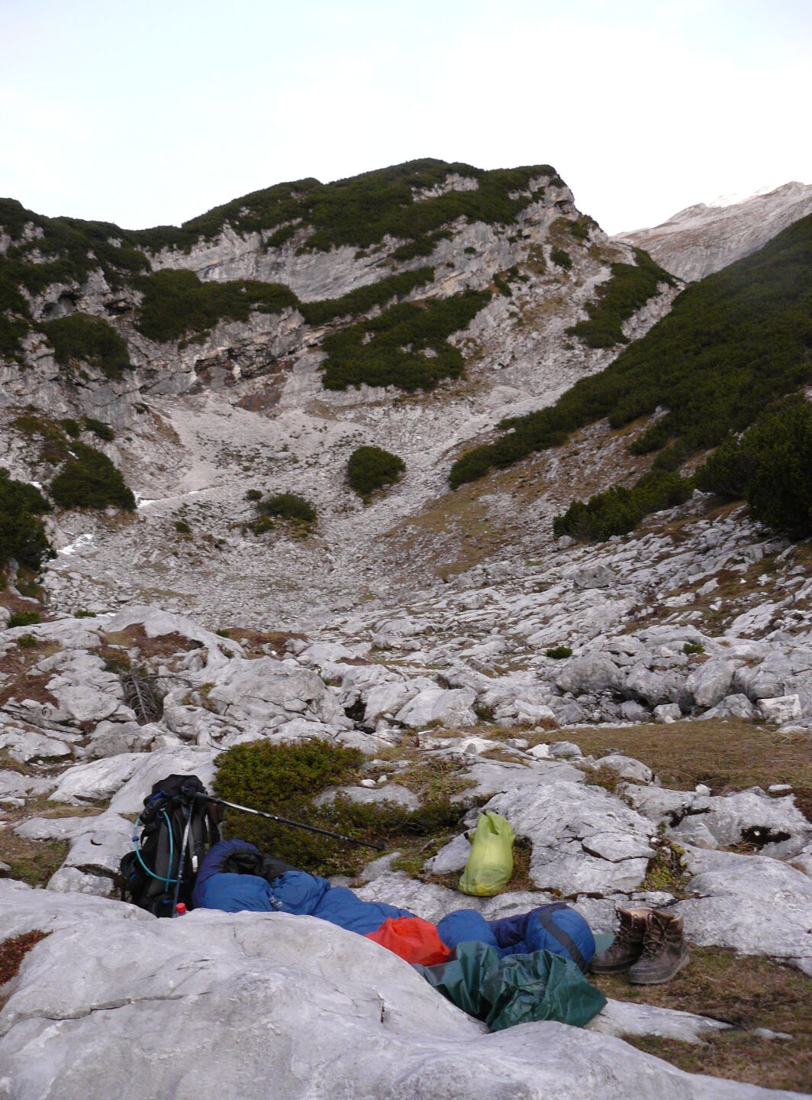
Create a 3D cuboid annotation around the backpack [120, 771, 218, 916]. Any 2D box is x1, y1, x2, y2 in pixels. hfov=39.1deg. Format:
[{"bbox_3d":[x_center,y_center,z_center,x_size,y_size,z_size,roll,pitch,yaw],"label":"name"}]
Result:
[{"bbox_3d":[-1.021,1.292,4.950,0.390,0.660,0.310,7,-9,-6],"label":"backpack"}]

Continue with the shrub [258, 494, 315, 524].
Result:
[{"bbox_3d":[-6.242,-2.186,60.000,3.000,1.500,2.500,0,0,0],"label":"shrub"}]

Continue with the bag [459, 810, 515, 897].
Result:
[{"bbox_3d":[0.351,1.315,4.950,0.240,0.360,0.190,3,-3,6],"label":"bag"}]

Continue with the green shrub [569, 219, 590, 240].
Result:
[{"bbox_3d":[22.874,-41.917,150.000,2.800,2.700,2.600,0,0,0],"label":"green shrub"}]

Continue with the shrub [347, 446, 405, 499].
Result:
[{"bbox_3d":[-1.814,-4.706,70.000,3.500,3.000,3.100,0,0,0],"label":"shrub"}]

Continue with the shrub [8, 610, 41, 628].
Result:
[{"bbox_3d":[-5.837,1.058,17.500,0.500,0.260,0.420,0,0,0],"label":"shrub"}]

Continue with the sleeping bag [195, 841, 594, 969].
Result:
[{"bbox_3d":[-0.083,1.398,4.500,1.700,0.360,0.580,0,0,21],"label":"sleeping bag"}]

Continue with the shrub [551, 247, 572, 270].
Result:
[{"bbox_3d":[19.035,-35.599,140.000,2.600,2.600,2.400,0,0,0],"label":"shrub"}]

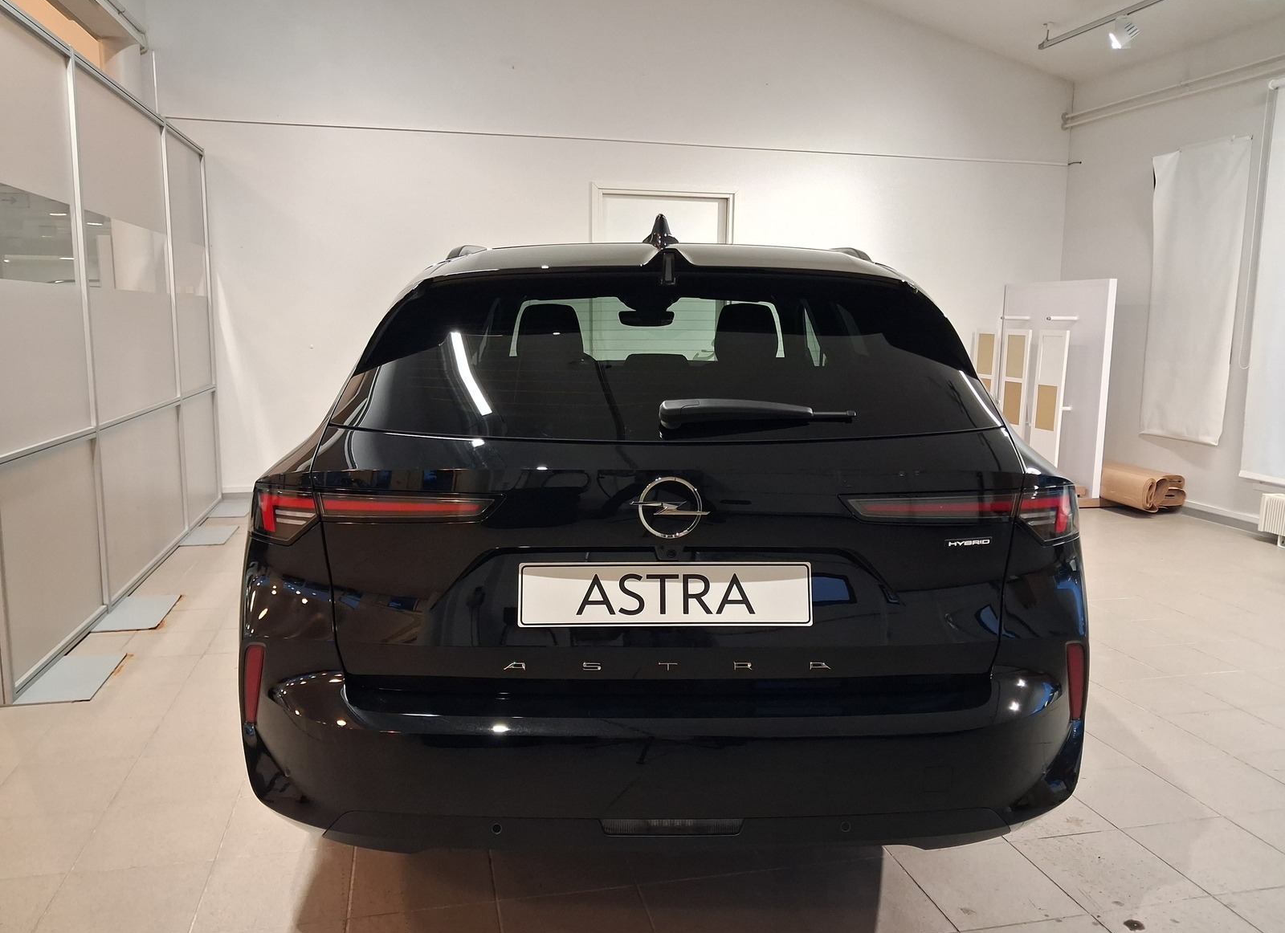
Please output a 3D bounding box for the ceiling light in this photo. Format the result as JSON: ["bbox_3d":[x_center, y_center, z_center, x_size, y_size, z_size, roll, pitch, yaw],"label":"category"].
[{"bbox_3d":[2.838,-2.572,5.915,0.160,0.180,0.115,3,9,14],"label":"ceiling light"}]

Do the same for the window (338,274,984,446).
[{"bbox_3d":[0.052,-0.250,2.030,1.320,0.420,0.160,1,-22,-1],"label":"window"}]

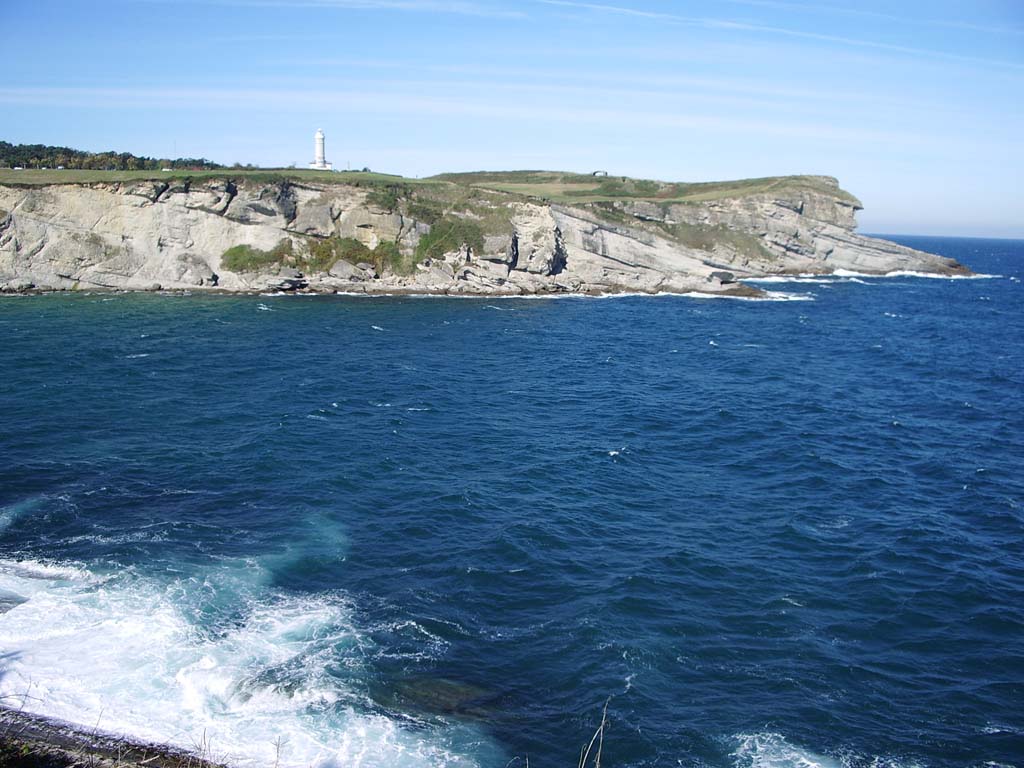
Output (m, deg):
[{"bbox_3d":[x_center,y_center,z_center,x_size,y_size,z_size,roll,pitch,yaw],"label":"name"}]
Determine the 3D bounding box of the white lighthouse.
[{"bbox_3d":[-139.195,-170.722,754.003,16.000,30.200,16.000,0,9,-10],"label":"white lighthouse"}]

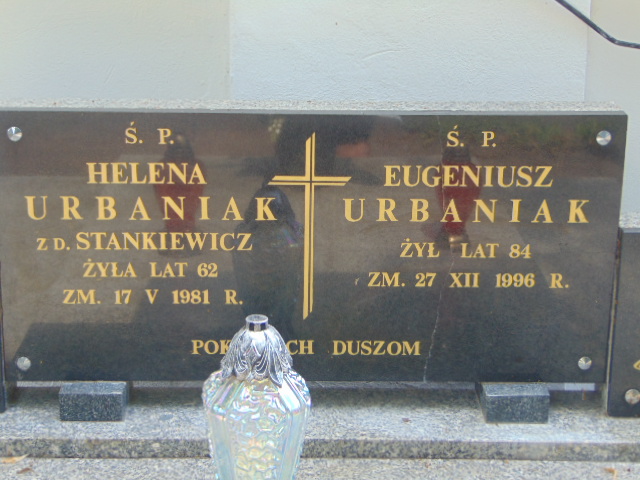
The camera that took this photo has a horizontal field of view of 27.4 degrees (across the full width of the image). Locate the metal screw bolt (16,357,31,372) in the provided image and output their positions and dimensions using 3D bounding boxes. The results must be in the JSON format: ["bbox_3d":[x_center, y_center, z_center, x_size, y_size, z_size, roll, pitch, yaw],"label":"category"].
[{"bbox_3d":[-0.493,0.209,2.186,0.024,0.024,0.010,0,16,-3],"label":"metal screw bolt"}]

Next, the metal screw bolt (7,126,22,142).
[{"bbox_3d":[-0.486,-0.167,2.079,0.024,0.024,0.010,0,16,-3],"label":"metal screw bolt"}]

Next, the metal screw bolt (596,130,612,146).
[{"bbox_3d":[0.463,-0.163,2.135,0.024,0.024,0.010,0,16,-3],"label":"metal screw bolt"}]

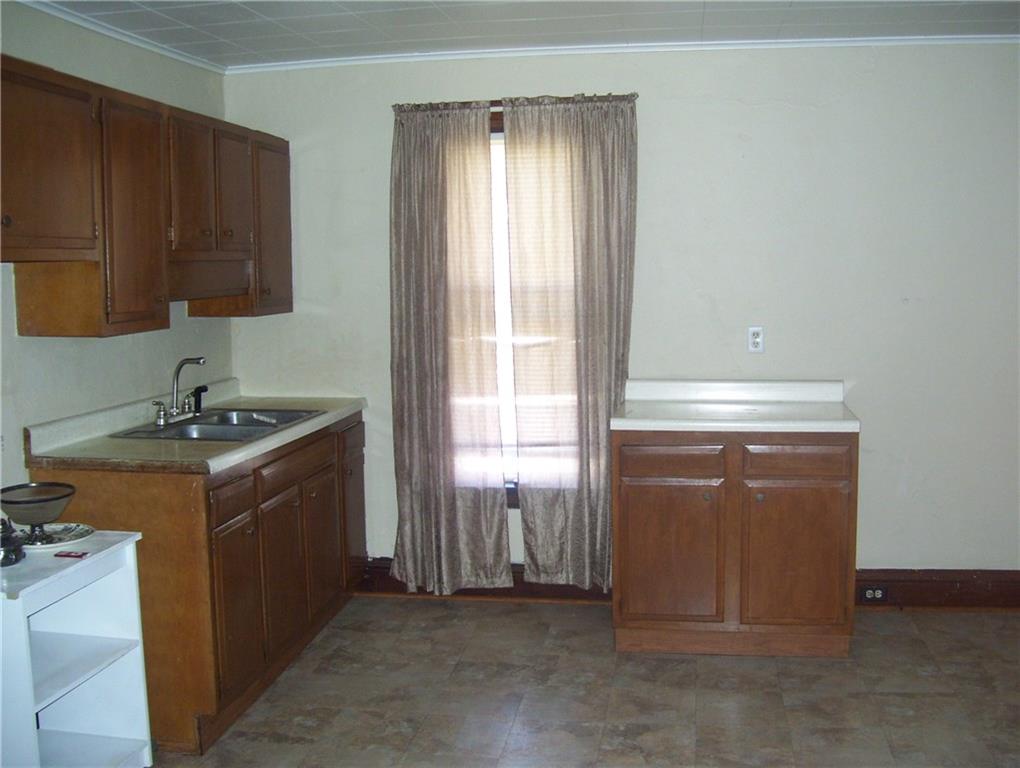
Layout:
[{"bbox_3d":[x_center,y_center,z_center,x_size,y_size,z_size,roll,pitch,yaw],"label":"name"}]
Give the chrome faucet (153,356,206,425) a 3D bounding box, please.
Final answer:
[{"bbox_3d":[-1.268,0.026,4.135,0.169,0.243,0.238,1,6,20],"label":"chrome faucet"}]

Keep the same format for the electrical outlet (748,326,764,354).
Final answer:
[{"bbox_3d":[1.072,-0.191,4.616,0.070,0.113,0.010,0,6,8],"label":"electrical outlet"}]

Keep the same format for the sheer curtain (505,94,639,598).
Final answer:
[{"bbox_3d":[0.279,-0.151,4.656,0.571,2.185,0.109,0,6,8],"label":"sheer curtain"}]

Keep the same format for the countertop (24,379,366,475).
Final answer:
[{"bbox_3d":[-1.103,0.125,4.127,0.626,0.141,1.669,0,6,8],"label":"countertop"}]

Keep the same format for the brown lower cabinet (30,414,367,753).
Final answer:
[{"bbox_3d":[-1.100,0.639,4.163,0.616,0.889,1.688,0,6,8],"label":"brown lower cabinet"}]

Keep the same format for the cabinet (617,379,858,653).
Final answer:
[{"bbox_3d":[0.894,0.523,4.281,0.908,1.018,0.613,0,6,11],"label":"cabinet"}]

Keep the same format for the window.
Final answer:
[{"bbox_3d":[0.023,-0.331,4.782,0.576,1.658,0.099,0,6,8],"label":"window"}]

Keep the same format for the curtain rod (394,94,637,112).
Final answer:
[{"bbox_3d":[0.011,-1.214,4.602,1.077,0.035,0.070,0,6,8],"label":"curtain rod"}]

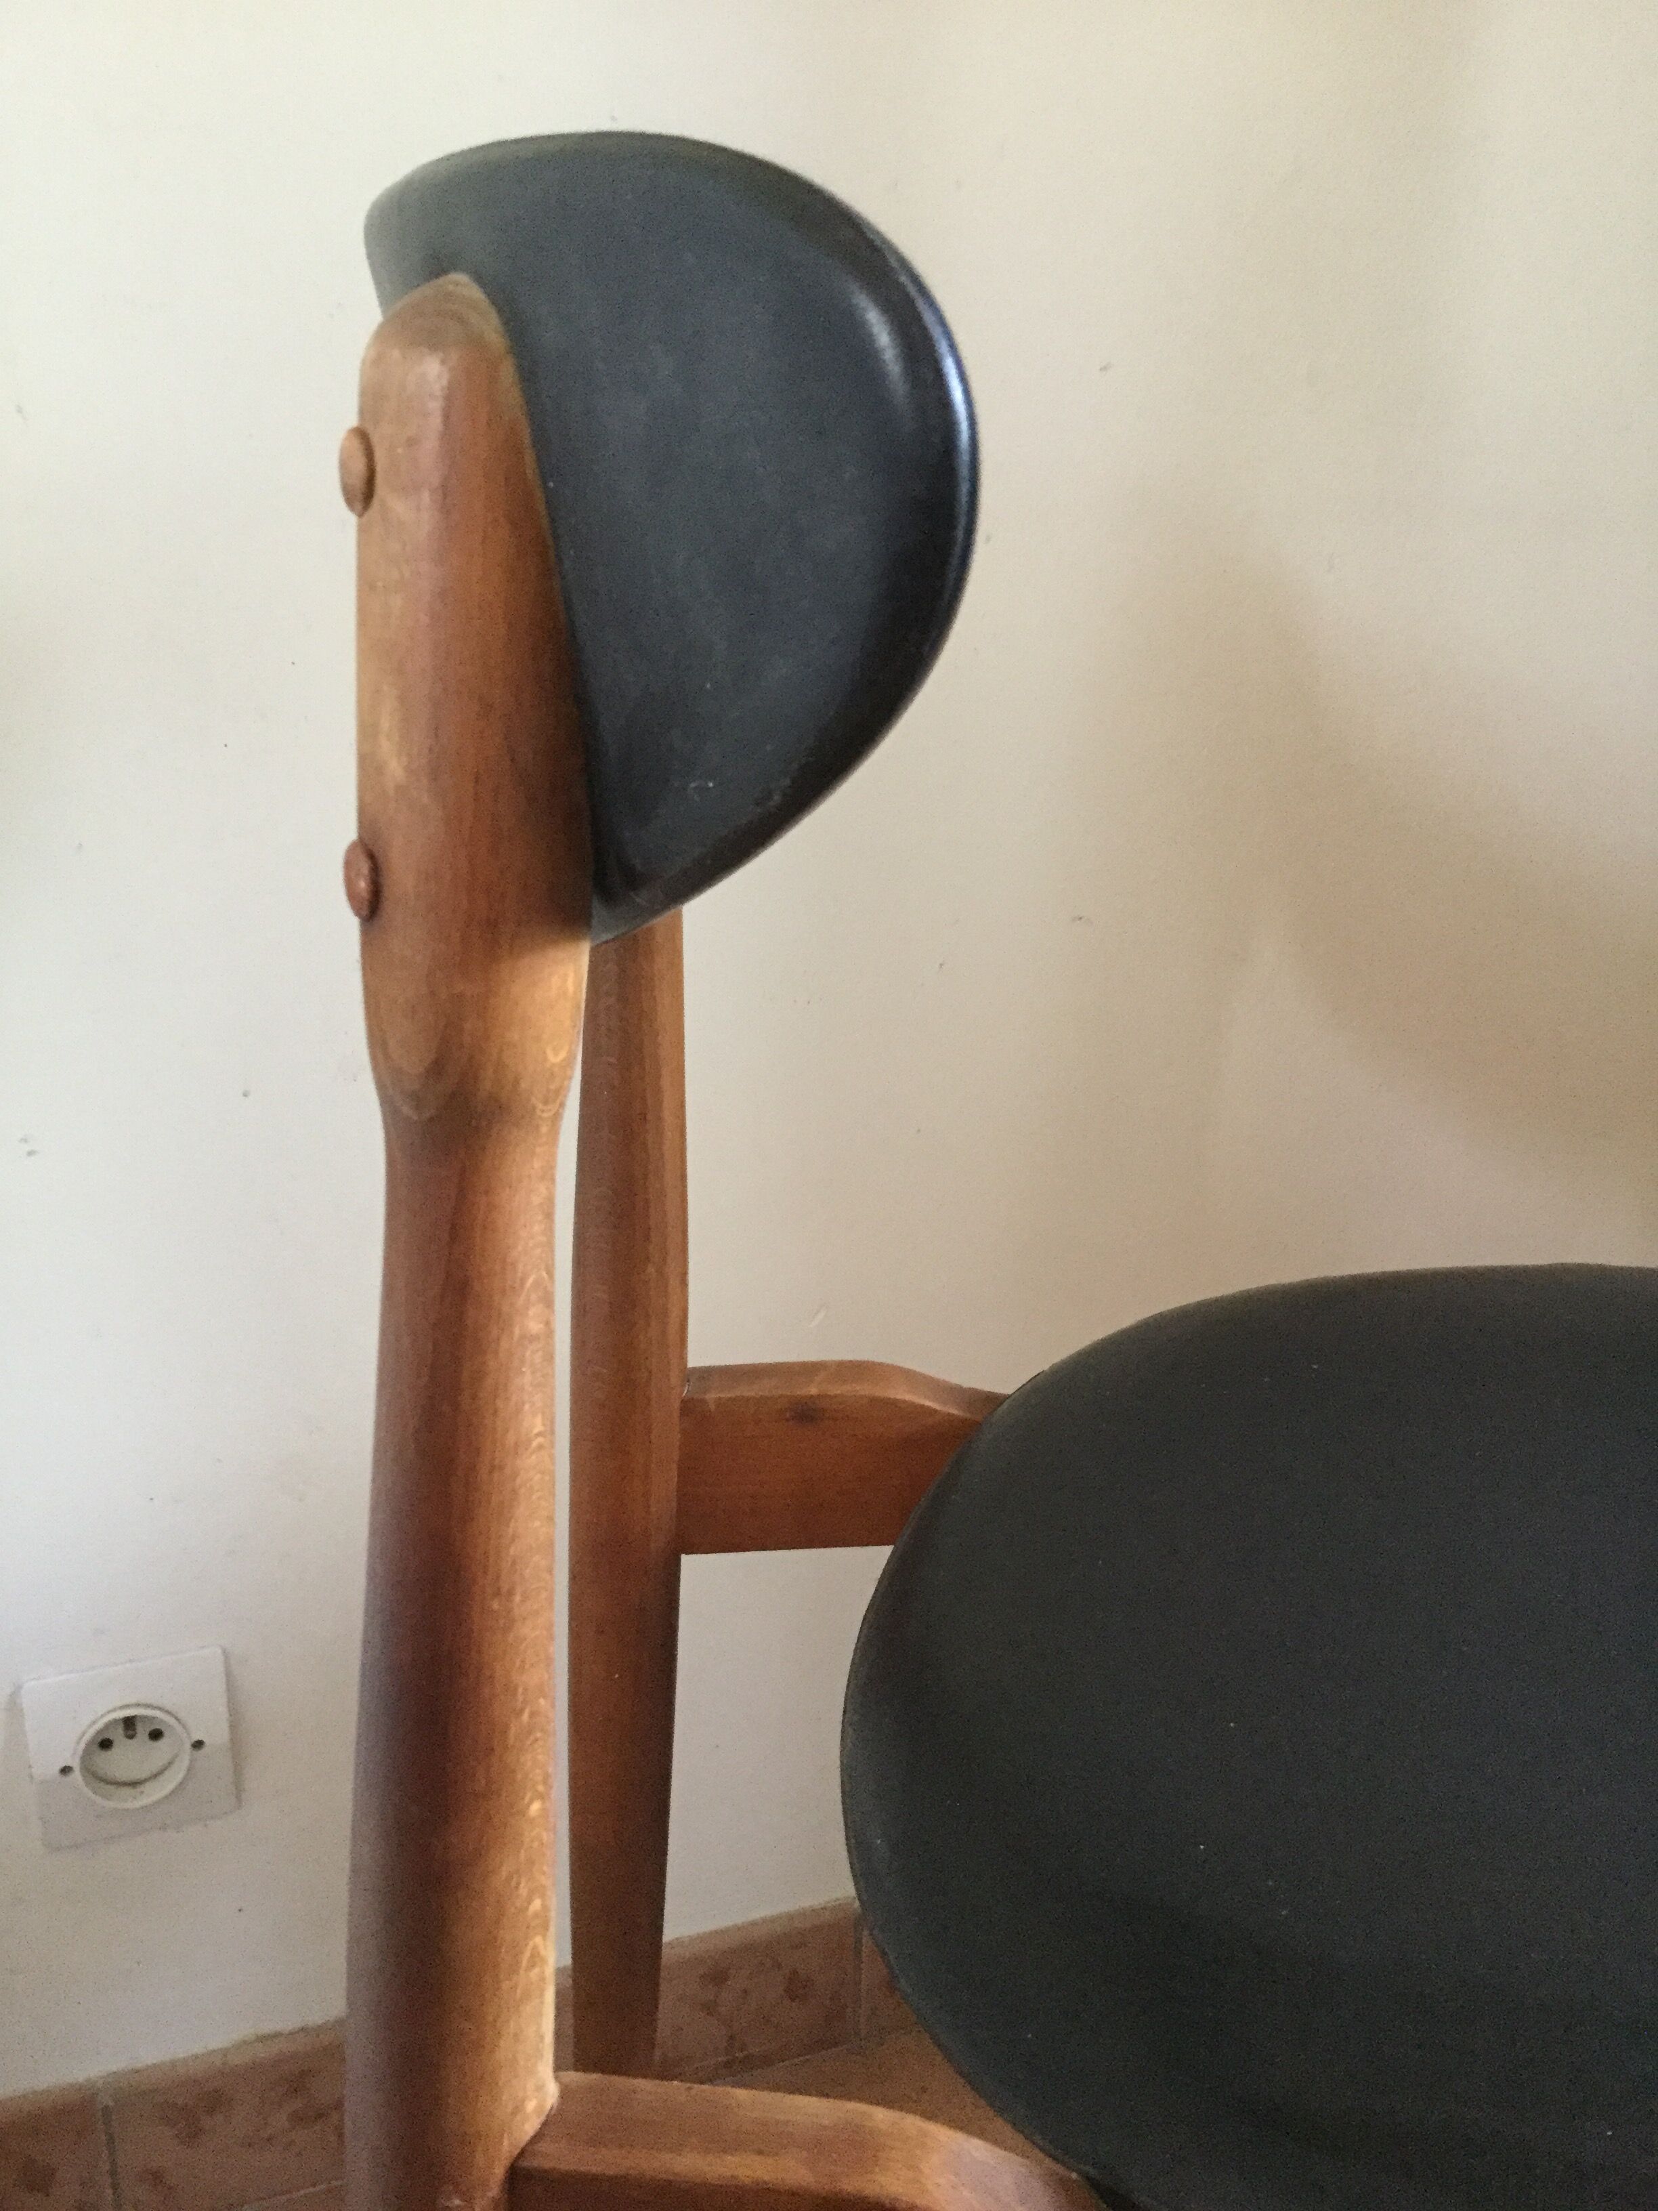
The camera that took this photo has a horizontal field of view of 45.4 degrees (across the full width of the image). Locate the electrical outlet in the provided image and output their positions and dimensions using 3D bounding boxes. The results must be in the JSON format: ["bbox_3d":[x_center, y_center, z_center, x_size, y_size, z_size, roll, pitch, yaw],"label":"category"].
[{"bbox_3d":[-0.280,0.261,0.799,0.076,0.076,0.012,-6,16,-19],"label":"electrical outlet"}]

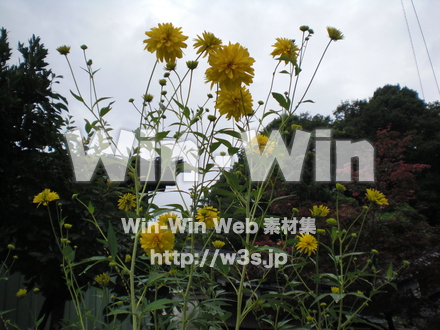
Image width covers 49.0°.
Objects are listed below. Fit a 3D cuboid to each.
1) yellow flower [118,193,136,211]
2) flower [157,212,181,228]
[{"bbox_3d":[-0.220,0.087,1.150,0.042,0.042,0.032,0,-16,-9],"label":"yellow flower"},{"bbox_3d":[-0.139,0.152,1.300,0.065,0.046,0.062,-1,-18,-6],"label":"flower"}]

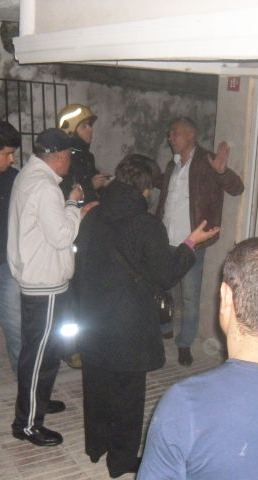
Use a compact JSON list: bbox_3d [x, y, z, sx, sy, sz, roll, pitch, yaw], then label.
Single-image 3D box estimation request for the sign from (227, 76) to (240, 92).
[{"bbox_3d":[0.715,-1.063,4.292,0.012,0.100,0.130,-7,17,-29],"label":"sign"}]

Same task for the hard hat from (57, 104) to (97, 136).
[{"bbox_3d":[-0.337,-0.785,4.113,0.270,0.205,0.225,8,16,21],"label":"hard hat"}]

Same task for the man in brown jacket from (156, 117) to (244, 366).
[{"bbox_3d":[0.455,0.015,4.514,0.580,1.740,0.420,11,17,29],"label":"man in brown jacket"}]

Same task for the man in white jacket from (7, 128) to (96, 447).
[{"bbox_3d":[-0.448,0.268,3.506,0.480,1.710,0.520,-1,15,-10],"label":"man in white jacket"}]

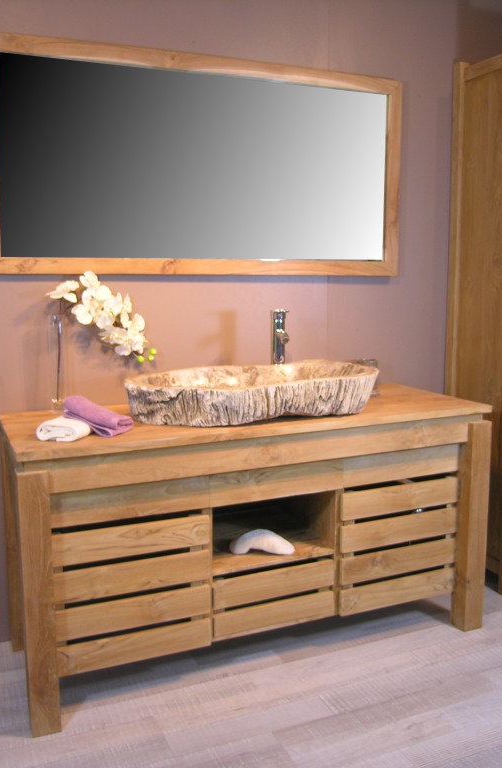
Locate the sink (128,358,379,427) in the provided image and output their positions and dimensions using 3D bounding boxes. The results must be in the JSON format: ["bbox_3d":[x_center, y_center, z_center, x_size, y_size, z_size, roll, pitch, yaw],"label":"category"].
[{"bbox_3d":[0.007,0.026,2.571,0.790,0.125,0.400,-5,10,-22],"label":"sink"}]

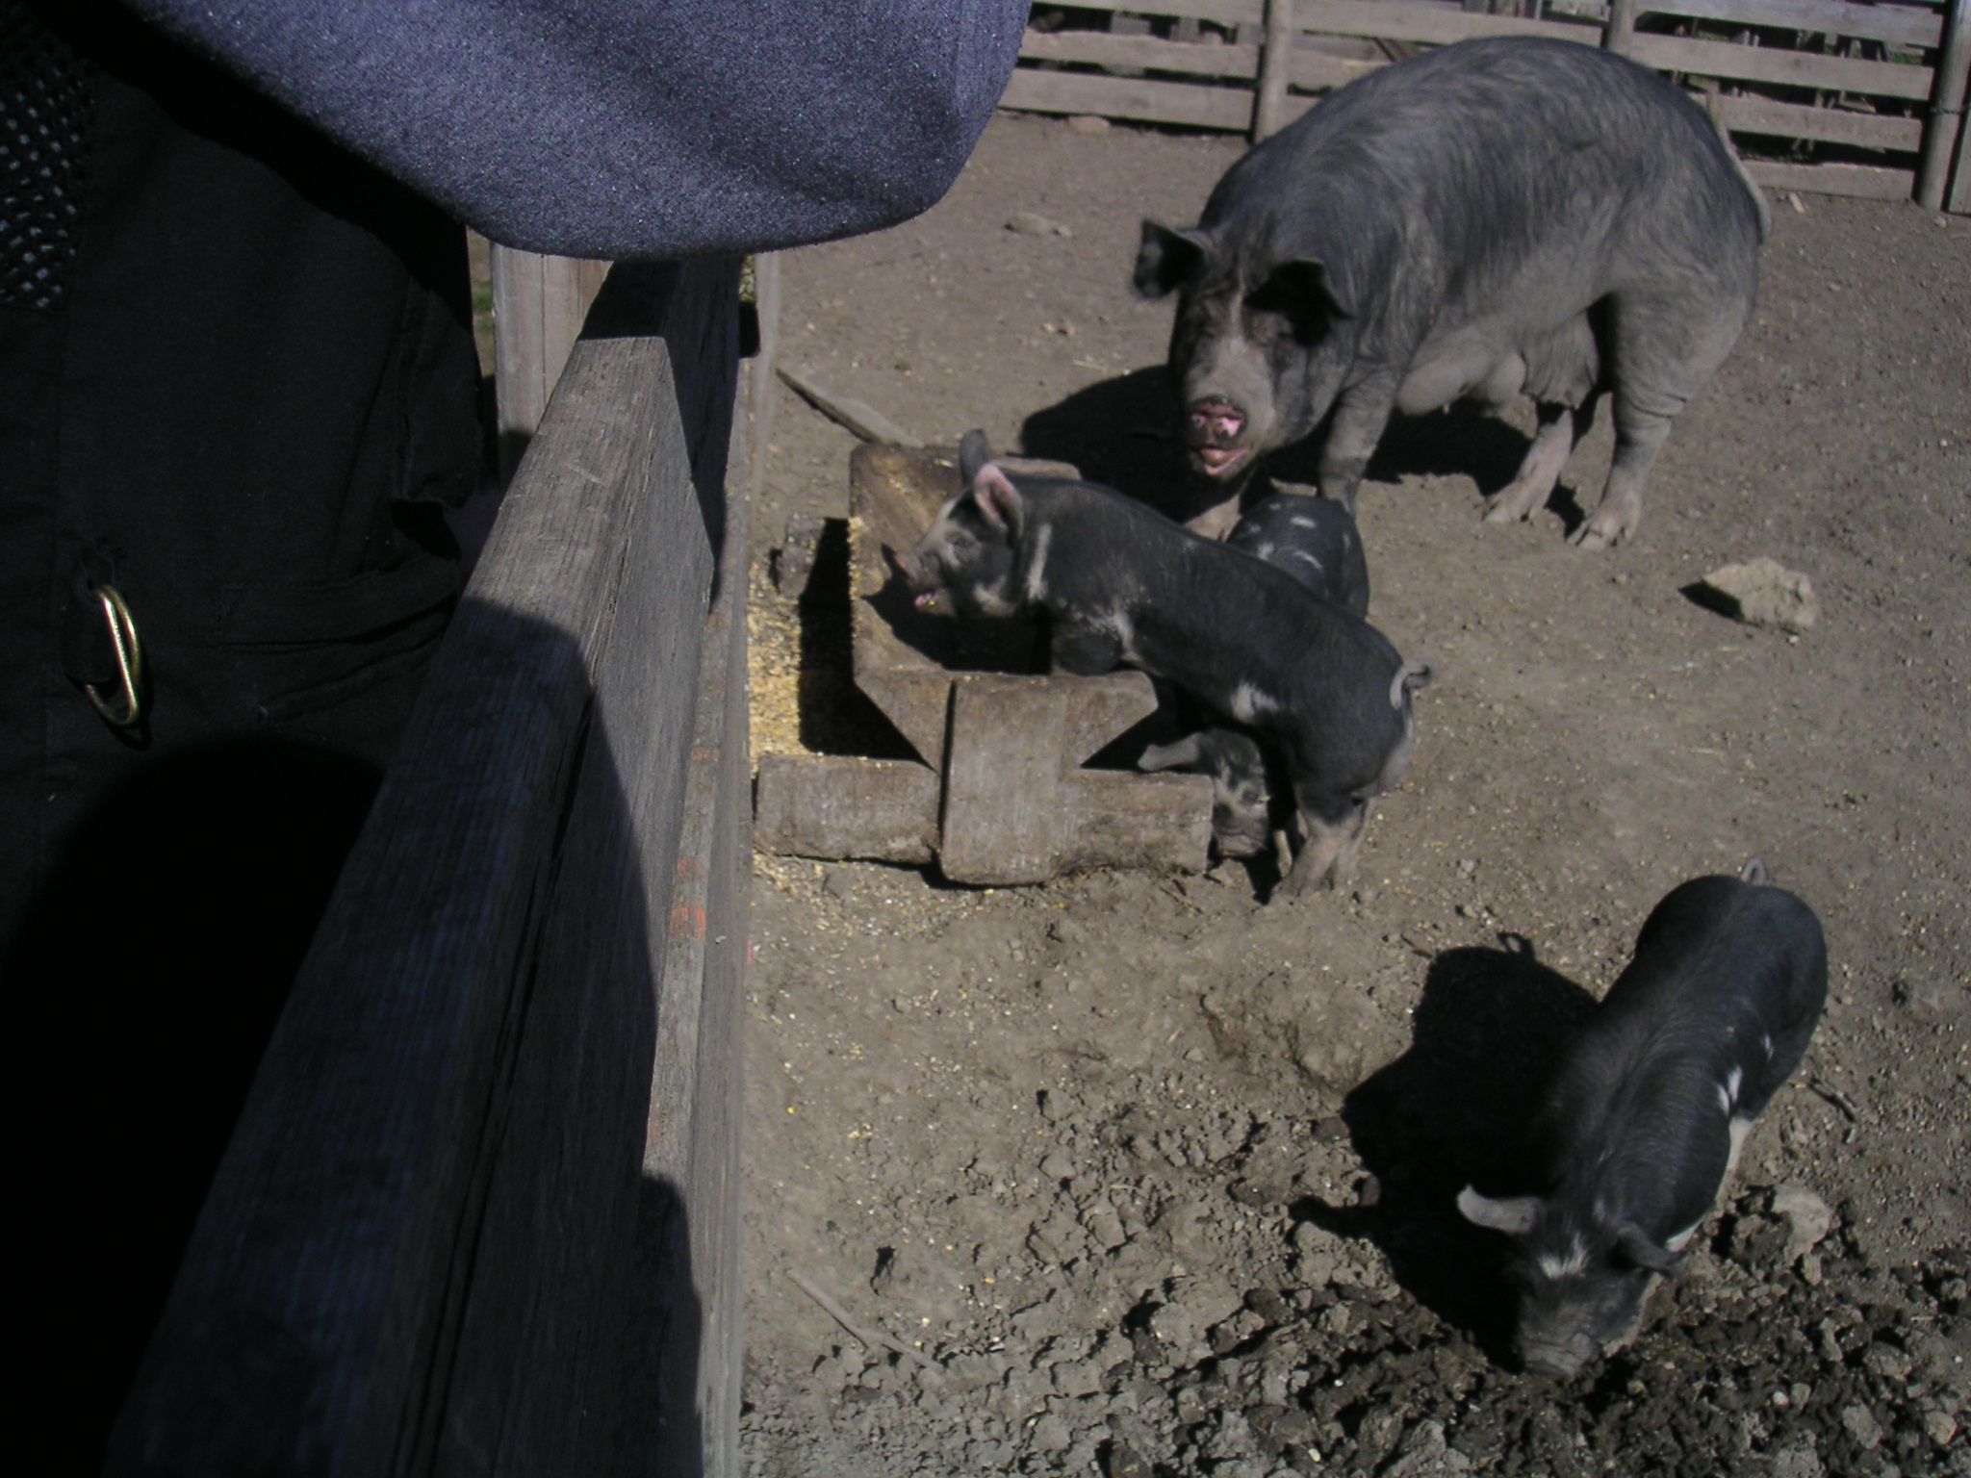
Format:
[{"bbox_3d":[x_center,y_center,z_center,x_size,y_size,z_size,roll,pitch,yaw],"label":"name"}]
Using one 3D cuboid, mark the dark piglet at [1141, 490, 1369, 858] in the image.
[{"bbox_3d":[0.410,-0.084,3.068,0.200,0.310,0.630,8,25,11],"label":"dark piglet"}]

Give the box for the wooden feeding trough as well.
[{"bbox_3d":[-0.011,-0.160,3.220,0.590,0.285,1.080,2,24,-3],"label":"wooden feeding trough"}]

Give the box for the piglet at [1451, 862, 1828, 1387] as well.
[{"bbox_3d":[0.671,0.362,2.132,0.200,0.295,0.540,16,27,27],"label":"piglet"}]

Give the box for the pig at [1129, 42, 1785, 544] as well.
[{"bbox_3d":[0.875,-0.780,3.971,1.380,0.880,0.480,-12,28,-30],"label":"pig"}]

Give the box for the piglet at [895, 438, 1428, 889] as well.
[{"bbox_3d":[0.216,-0.111,2.847,0.660,0.360,0.200,23,27,6],"label":"piglet"}]

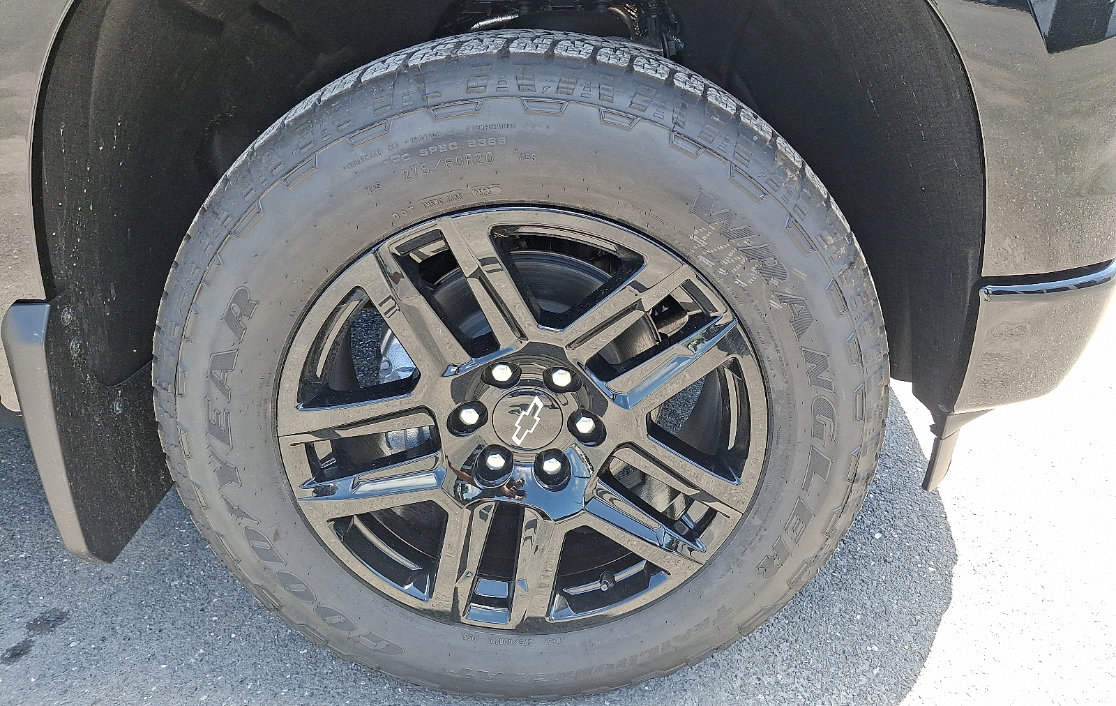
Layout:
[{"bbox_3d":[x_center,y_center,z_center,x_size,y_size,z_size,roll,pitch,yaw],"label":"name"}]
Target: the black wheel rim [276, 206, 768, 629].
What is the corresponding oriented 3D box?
[{"bbox_3d":[-0.041,0.059,1.004,0.546,0.546,0.220,0,24,-1],"label":"black wheel rim"}]

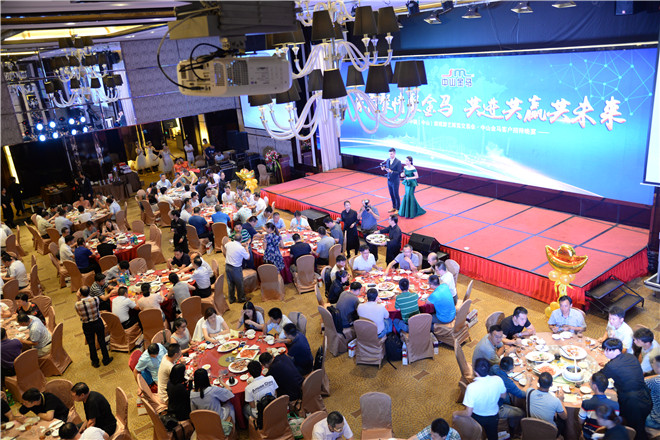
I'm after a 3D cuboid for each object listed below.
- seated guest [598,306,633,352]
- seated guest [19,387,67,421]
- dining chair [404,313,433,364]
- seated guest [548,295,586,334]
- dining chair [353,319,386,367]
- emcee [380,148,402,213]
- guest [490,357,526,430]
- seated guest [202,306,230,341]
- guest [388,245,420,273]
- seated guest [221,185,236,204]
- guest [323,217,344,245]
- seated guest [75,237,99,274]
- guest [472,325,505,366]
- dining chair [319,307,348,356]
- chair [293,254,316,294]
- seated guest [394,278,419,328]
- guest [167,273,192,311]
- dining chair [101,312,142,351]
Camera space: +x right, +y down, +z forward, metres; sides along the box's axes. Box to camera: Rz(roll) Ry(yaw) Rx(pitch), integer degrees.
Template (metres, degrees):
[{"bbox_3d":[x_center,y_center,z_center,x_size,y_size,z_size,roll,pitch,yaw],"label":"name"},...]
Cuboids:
[{"bbox_3d":[4.501,2.012,8.205,0.750,1.260,0.500,-19,23,-36],"label":"seated guest"},{"bbox_3d":[-4.222,3.035,7.743,0.600,1.120,0.780,8,22,35],"label":"seated guest"},{"bbox_3d":[1.581,2.030,9.429,0.470,0.960,0.580,-8,18,-7],"label":"dining chair"},{"bbox_3d":[3.887,1.902,8.582,0.620,1.290,0.800,5,21,29],"label":"seated guest"},{"bbox_3d":[0.761,2.115,9.337,0.460,0.950,0.600,3,20,23],"label":"dining chair"},{"bbox_3d":[1.785,-1.105,14.914,0.560,1.900,0.460,9,23,36],"label":"emcee"},{"bbox_3d":[2.444,2.498,7.076,0.770,1.200,0.550,-12,20,-18],"label":"guest"},{"bbox_3d":[-2.088,2.212,9.473,0.500,1.220,0.750,-9,19,-12],"label":"seated guest"},{"bbox_3d":[1.691,1.192,11.310,0.600,1.280,0.800,4,21,27],"label":"guest"},{"bbox_3d":[-3.464,-0.508,17.778,0.550,1.280,0.800,-2,19,10],"label":"seated guest"},{"bbox_3d":[0.080,0.597,13.263,0.770,1.270,0.520,-4,19,4],"label":"guest"},{"bbox_3d":[-6.356,1.105,13.508,0.520,1.280,0.780,13,26,43],"label":"seated guest"},{"bbox_3d":[2.502,2.202,7.905,0.770,1.220,0.550,3,20,22],"label":"guest"},{"bbox_3d":[0.190,2.009,9.808,0.600,0.950,0.460,-17,22,-31],"label":"dining chair"},{"bbox_3d":[-0.668,1.210,12.525,0.460,0.950,0.570,-10,19,-15],"label":"chair"},{"bbox_3d":[1.476,1.762,9.769,0.480,1.270,0.750,-8,19,-8],"label":"seated guest"},{"bbox_3d":[-3.306,1.711,11.175,0.800,1.250,0.500,10,24,39],"label":"guest"},{"bbox_3d":[-4.277,2.164,10.564,0.460,0.950,0.600,-1,19,13],"label":"dining chair"}]

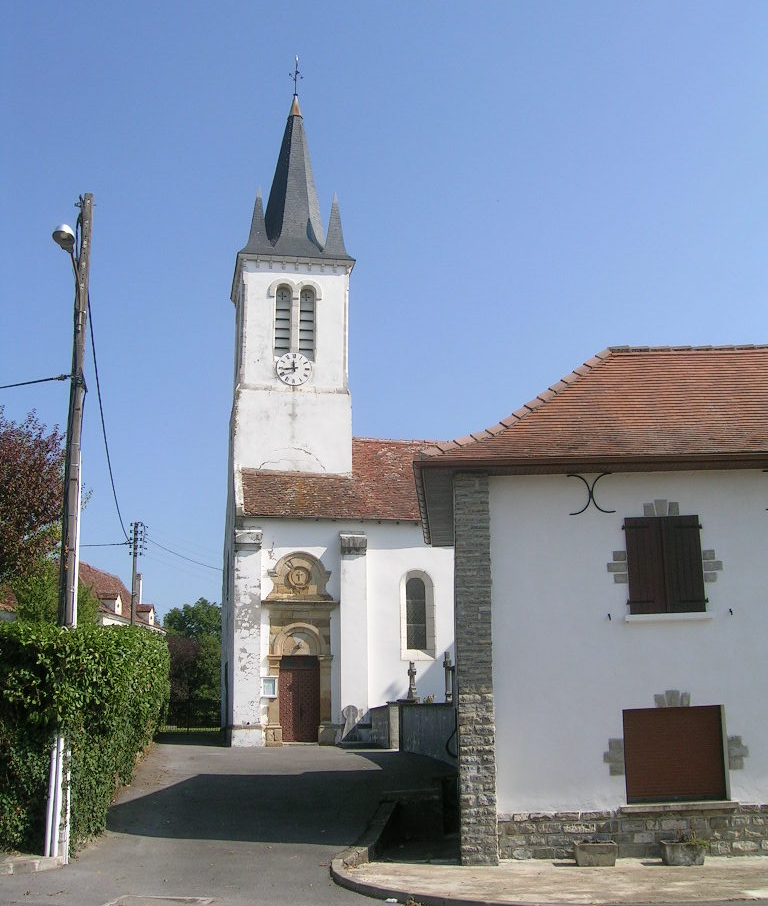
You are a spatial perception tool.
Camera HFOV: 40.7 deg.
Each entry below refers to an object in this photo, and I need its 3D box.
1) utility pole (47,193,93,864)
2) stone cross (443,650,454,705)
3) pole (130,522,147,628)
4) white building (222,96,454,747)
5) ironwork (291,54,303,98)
[{"bbox_3d":[-4.205,0.561,13.312,0.420,8.865,1.050,-5,-14,17],"label":"utility pole"},{"bbox_3d":[1.689,5.985,27.352,0.220,1.430,0.480,2,-14,-12],"label":"stone cross"},{"bbox_3d":[-8.837,6.148,36.600,0.600,7.545,0.400,-1,-13,0],"label":"pole"},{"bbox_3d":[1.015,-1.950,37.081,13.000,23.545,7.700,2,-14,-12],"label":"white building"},{"bbox_3d":[-3.321,-14.291,39.302,0.500,1.795,0.400,2,-14,-12],"label":"ironwork"}]

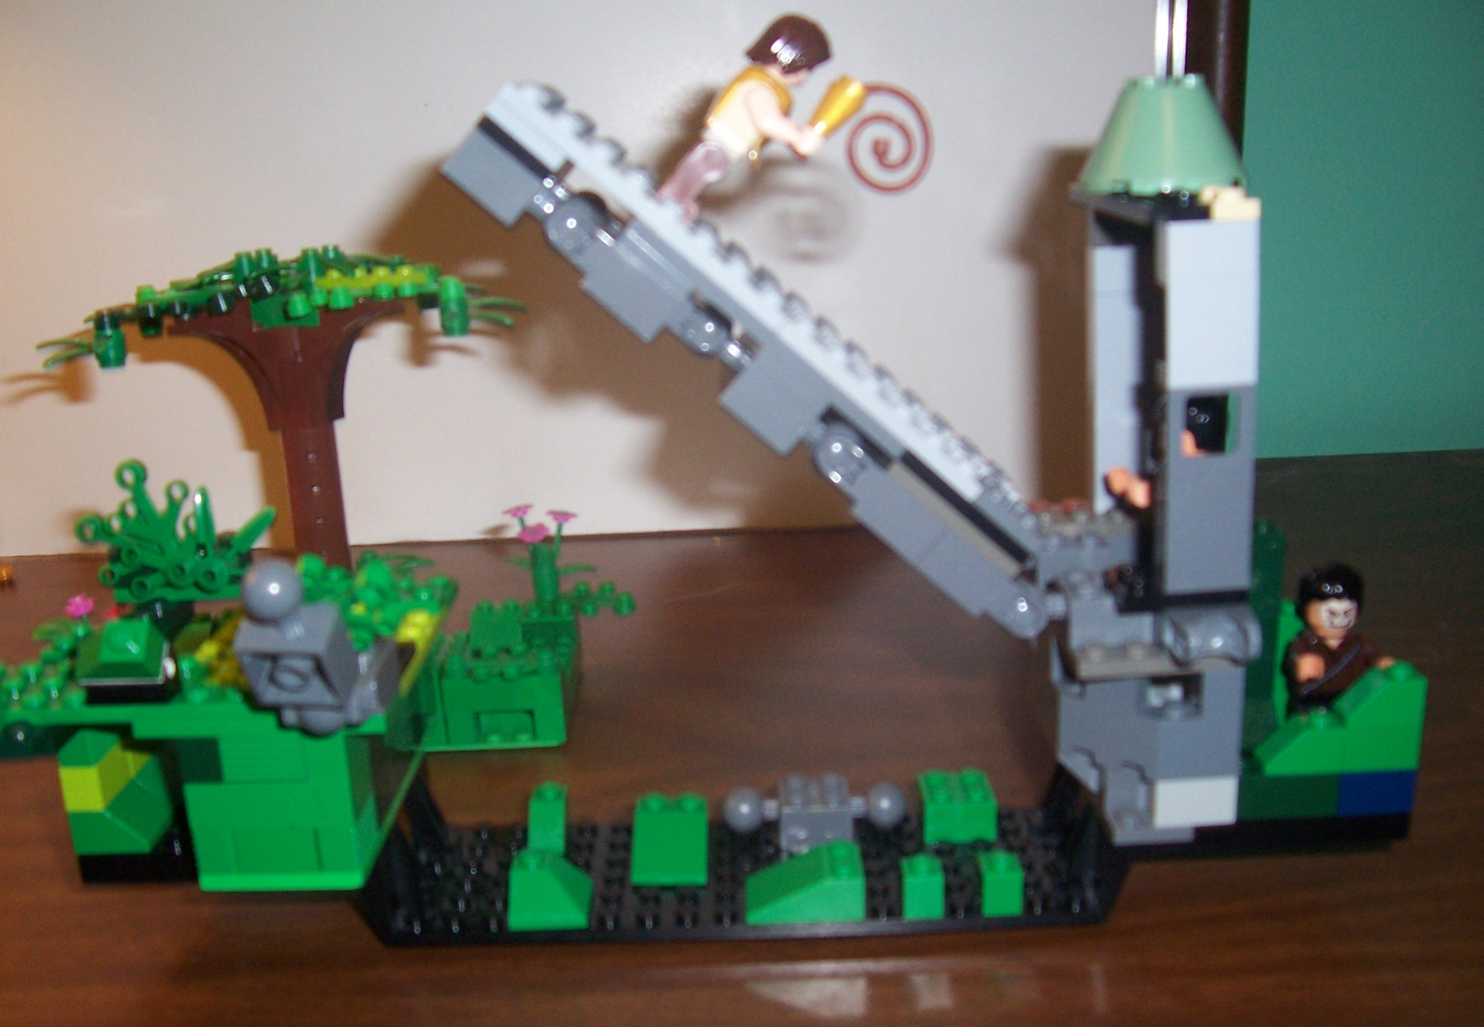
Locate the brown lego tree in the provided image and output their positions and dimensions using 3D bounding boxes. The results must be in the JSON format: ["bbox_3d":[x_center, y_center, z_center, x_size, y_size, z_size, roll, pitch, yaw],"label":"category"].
[{"bbox_3d":[-0.128,-0.026,0.415,0.129,0.099,0.050,-2,17,1],"label":"brown lego tree"}]

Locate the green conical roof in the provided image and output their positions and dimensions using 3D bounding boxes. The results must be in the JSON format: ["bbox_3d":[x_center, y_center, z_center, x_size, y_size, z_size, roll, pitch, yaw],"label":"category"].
[{"bbox_3d":[0.079,-0.070,0.272,0.032,0.021,0.032,-2,17,1],"label":"green conical roof"}]

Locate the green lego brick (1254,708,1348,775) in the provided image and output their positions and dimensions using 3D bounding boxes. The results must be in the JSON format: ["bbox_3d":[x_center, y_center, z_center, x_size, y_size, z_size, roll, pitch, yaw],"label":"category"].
[{"bbox_3d":[0.110,0.045,0.287,0.016,0.011,0.008,-2,17,1],"label":"green lego brick"}]

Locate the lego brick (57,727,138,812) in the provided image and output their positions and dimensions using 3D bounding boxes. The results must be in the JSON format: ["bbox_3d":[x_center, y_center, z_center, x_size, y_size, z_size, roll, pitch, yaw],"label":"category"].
[{"bbox_3d":[-0.130,0.051,0.294,0.008,0.012,0.016,-2,17,1],"label":"lego brick"}]

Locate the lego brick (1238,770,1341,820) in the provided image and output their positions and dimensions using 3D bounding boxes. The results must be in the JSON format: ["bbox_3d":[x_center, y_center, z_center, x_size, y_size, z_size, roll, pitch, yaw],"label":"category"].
[{"bbox_3d":[0.106,0.055,0.291,0.023,0.010,0.010,-2,17,1],"label":"lego brick"}]

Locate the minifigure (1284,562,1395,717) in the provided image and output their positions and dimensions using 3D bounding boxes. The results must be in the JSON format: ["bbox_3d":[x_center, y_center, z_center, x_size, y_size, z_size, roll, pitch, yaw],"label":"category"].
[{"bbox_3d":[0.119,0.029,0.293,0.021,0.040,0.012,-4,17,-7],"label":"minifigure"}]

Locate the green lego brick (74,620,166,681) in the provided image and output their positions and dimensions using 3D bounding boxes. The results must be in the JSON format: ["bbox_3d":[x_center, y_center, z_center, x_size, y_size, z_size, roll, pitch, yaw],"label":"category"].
[{"bbox_3d":[-0.120,0.027,0.281,0.017,0.011,0.013,-2,17,1],"label":"green lego brick"}]

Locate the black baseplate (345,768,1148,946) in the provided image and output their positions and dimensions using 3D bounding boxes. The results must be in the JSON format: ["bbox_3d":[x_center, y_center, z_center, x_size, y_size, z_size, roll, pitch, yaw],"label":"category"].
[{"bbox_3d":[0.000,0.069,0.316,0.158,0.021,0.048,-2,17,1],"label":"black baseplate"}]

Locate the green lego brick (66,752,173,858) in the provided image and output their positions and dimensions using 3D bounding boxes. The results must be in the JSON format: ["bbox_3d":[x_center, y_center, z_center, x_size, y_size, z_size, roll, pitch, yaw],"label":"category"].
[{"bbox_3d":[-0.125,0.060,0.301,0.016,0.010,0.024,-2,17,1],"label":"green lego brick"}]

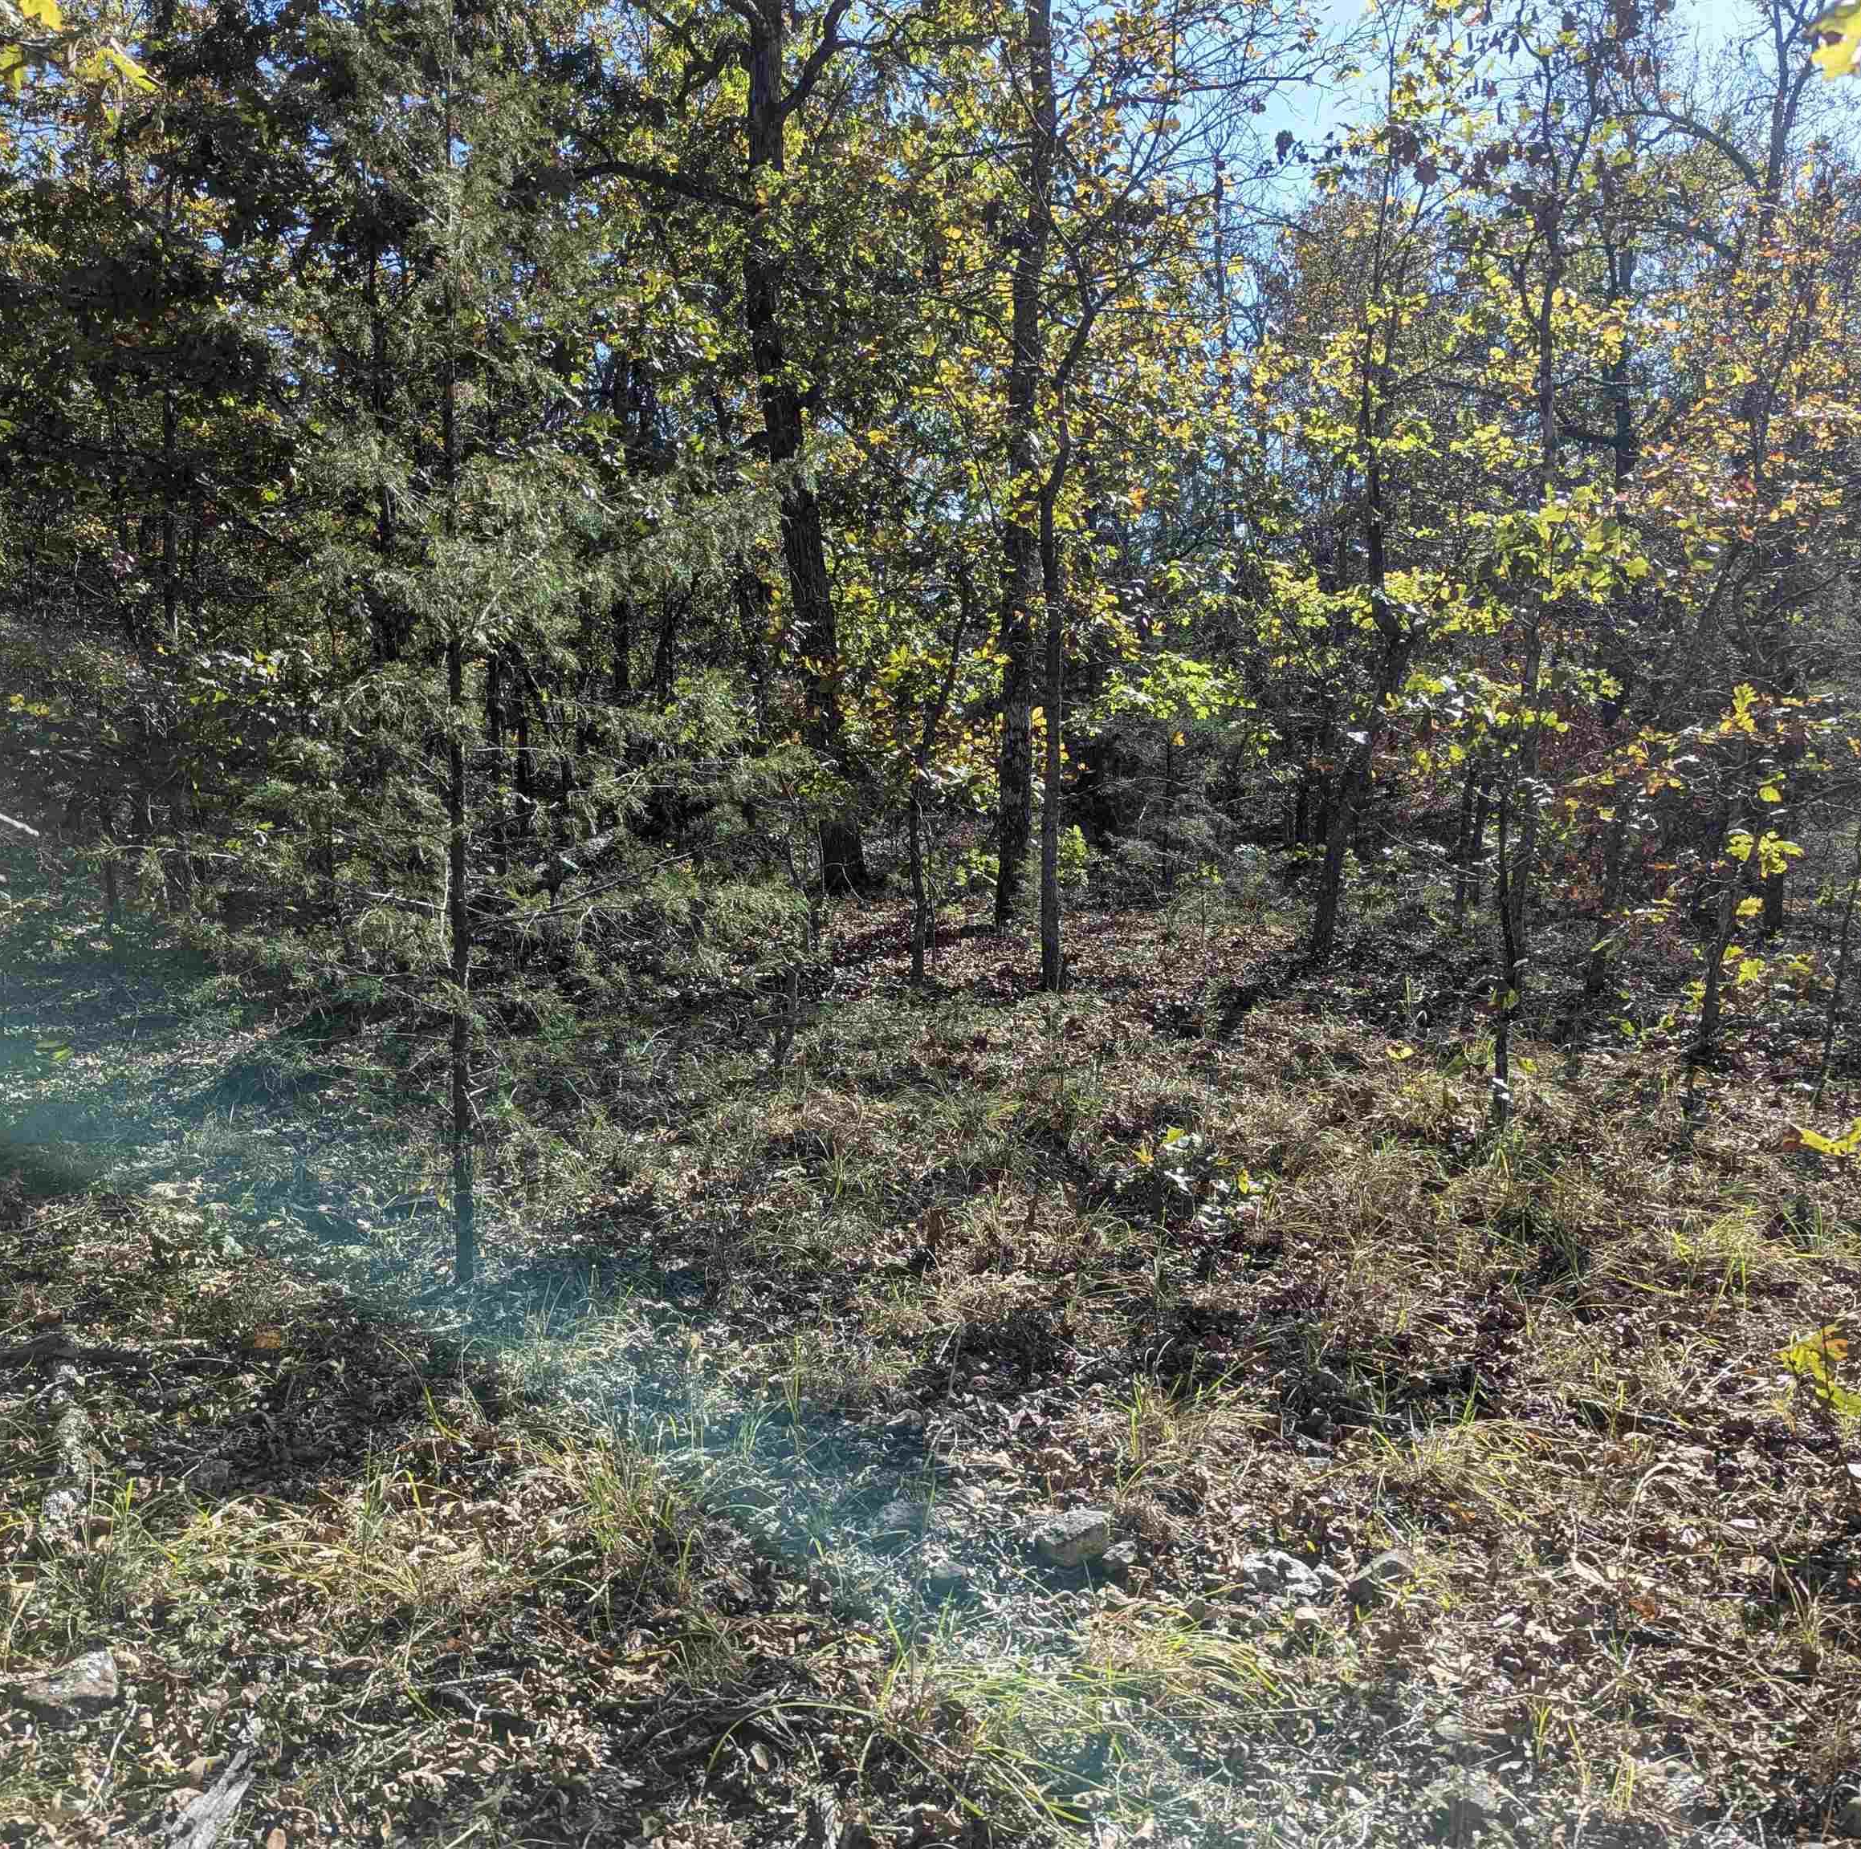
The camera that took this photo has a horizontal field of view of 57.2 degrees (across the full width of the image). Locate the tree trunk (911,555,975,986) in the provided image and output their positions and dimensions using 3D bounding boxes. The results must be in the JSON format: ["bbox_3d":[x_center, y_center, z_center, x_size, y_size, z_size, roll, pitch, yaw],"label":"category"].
[{"bbox_3d":[0.091,-1.109,12.520,0.467,3.115,0.330,0,5,0],"label":"tree trunk"}]

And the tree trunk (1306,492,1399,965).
[{"bbox_3d":[3.451,-1.576,13.998,0.643,3.785,0.450,1,5,14],"label":"tree trunk"}]

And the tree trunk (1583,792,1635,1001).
[{"bbox_3d":[4.712,-0.206,11.851,0.273,1.433,0.250,2,5,22],"label":"tree trunk"}]

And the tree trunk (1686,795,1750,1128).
[{"bbox_3d":[3.489,0.159,7.556,0.206,1.458,0.200,2,6,25],"label":"tree trunk"}]

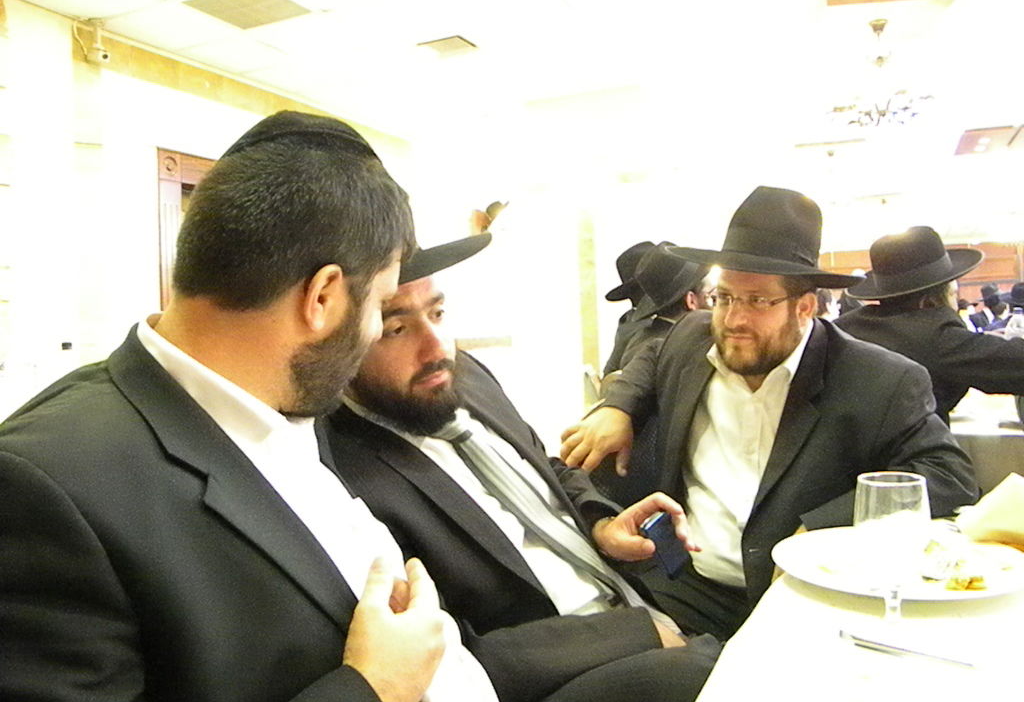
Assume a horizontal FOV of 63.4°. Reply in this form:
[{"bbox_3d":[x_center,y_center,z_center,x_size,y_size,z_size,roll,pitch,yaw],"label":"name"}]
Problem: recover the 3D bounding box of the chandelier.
[{"bbox_3d":[2.337,-1.755,5.239,0.680,0.690,0.680,-1,2,26],"label":"chandelier"}]

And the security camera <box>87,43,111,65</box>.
[{"bbox_3d":[-2.472,-1.770,4.952,0.160,0.100,0.080,0,2,29],"label":"security camera"}]

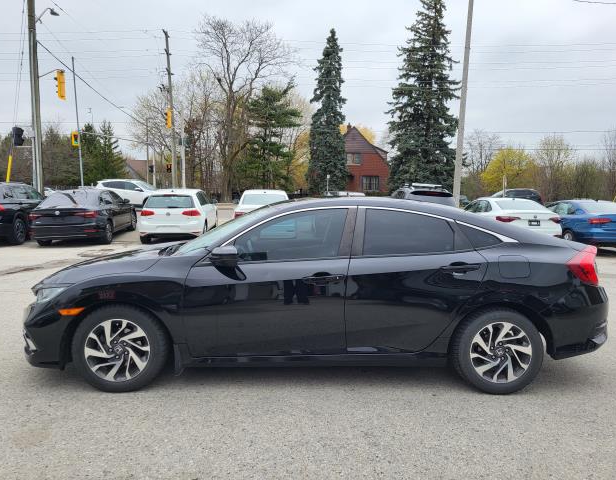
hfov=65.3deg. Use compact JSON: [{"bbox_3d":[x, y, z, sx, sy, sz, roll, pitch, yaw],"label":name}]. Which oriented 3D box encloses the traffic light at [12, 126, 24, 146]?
[{"bbox_3d":[-10.840,-3.876,18.000,0.400,0.820,0.420,-4,8,-39],"label":"traffic light"}]

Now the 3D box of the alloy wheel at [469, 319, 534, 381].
[{"bbox_3d":[1.377,0.798,3.502,0.440,0.440,0.180,1,5,-2],"label":"alloy wheel"}]

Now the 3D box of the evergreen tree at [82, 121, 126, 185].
[{"bbox_3d":[-22.860,-9.605,54.000,4.800,8.300,4.800,0,6,0],"label":"evergreen tree"}]

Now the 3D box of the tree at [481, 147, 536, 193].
[{"bbox_3d":[17.624,-5.531,42.636,5.100,5.449,4.800,1,5,0],"label":"tree"}]

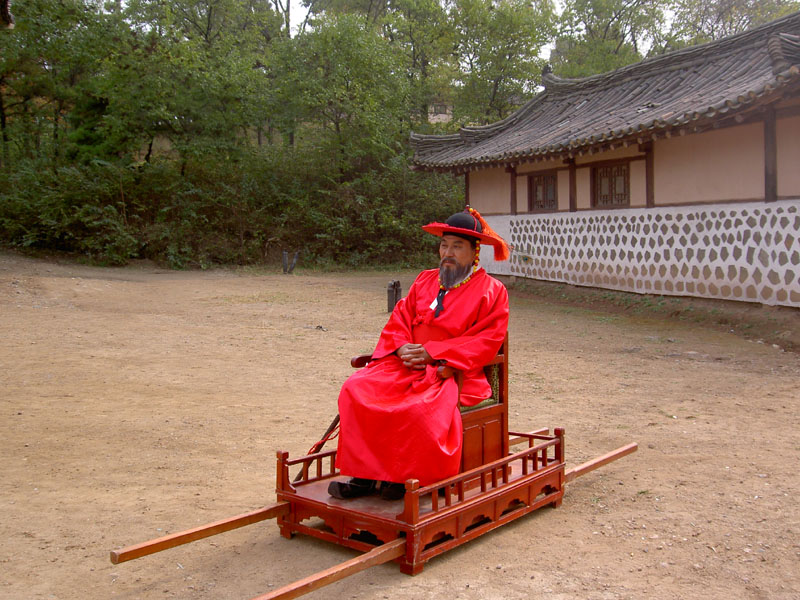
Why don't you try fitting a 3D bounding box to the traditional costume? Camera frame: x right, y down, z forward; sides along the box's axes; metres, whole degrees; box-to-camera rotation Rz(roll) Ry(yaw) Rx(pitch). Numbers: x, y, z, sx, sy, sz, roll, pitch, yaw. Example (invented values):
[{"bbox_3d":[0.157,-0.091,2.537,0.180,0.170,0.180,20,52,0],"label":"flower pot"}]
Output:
[{"bbox_3d":[0.116,0.216,4.221,0.584,1.314,0.854,3,5,39],"label":"traditional costume"}]

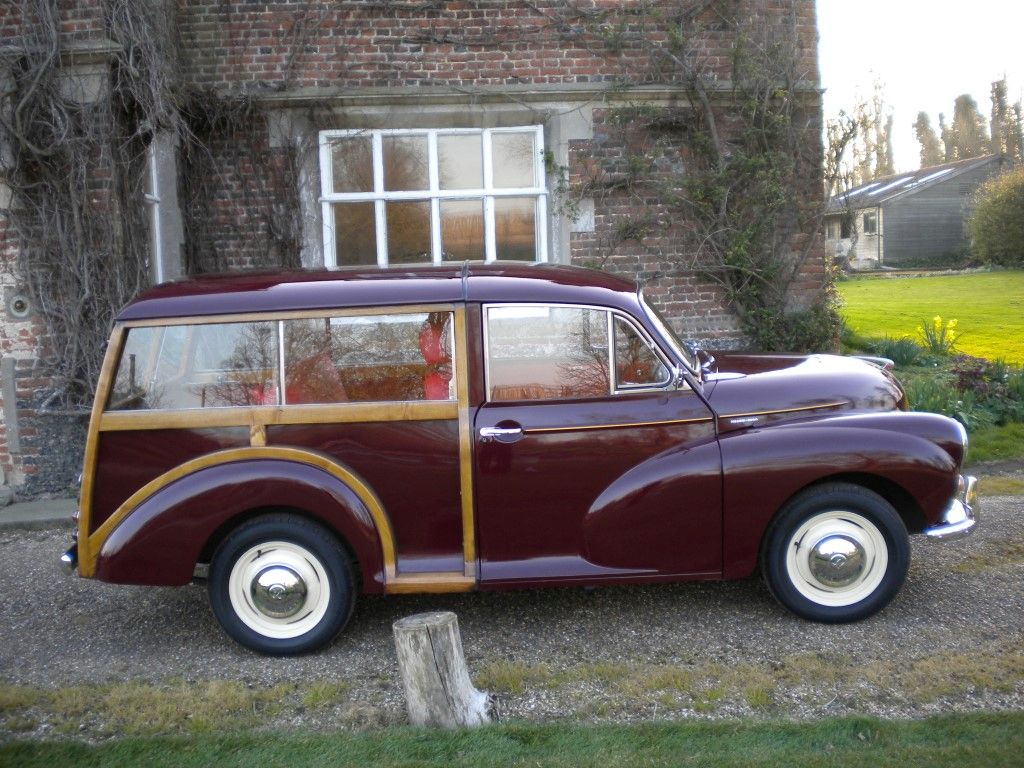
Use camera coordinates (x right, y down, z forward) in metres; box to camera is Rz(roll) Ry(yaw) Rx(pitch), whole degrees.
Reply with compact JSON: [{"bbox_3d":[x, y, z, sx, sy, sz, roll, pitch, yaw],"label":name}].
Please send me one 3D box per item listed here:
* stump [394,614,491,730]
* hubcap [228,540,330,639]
[{"bbox_3d":[-0.239,0.965,3.489,0.310,0.360,0.270,-2,9,-1],"label":"stump"},{"bbox_3d":[-0.904,0.802,4.027,0.392,0.392,0.080,-2,9,-1],"label":"hubcap"}]

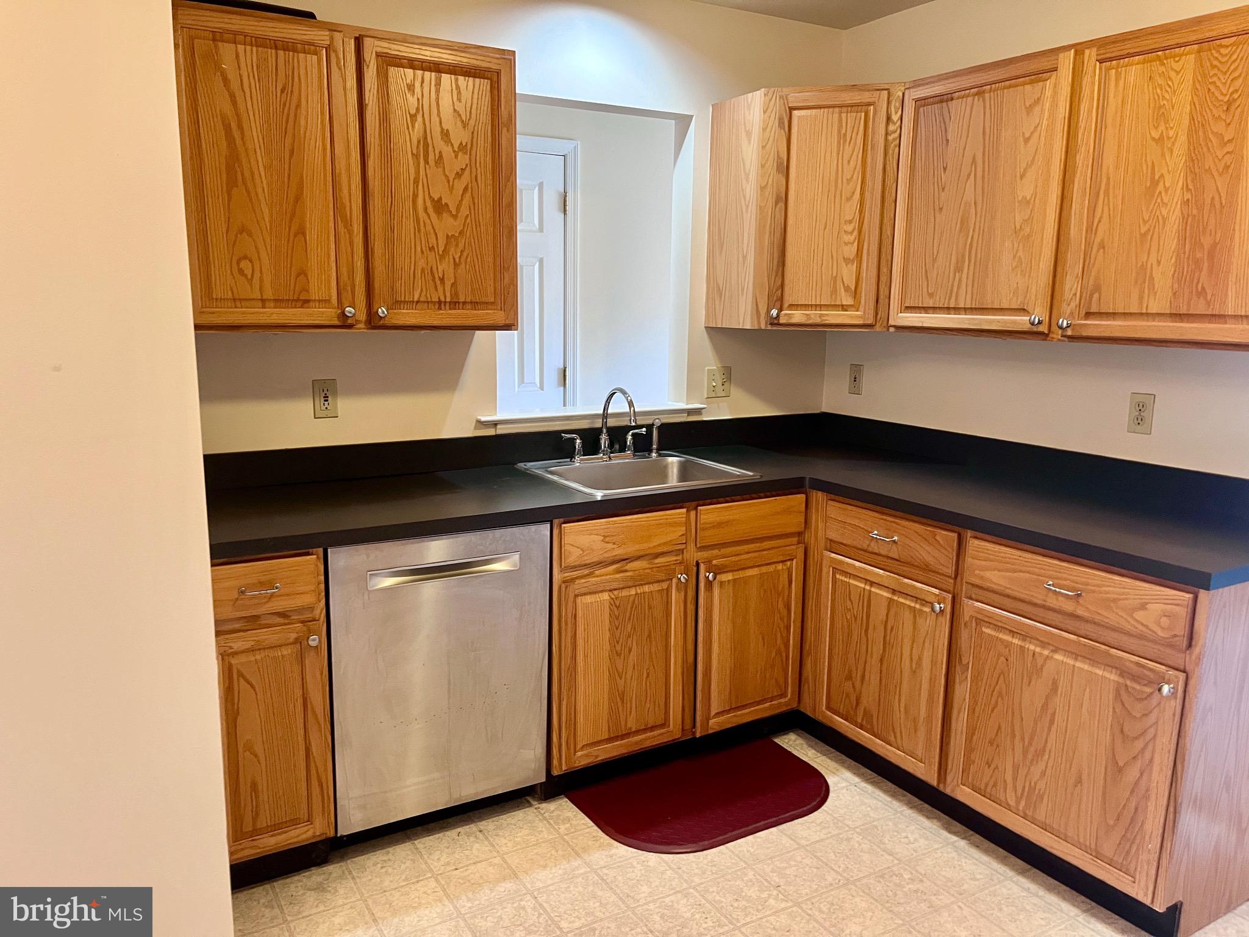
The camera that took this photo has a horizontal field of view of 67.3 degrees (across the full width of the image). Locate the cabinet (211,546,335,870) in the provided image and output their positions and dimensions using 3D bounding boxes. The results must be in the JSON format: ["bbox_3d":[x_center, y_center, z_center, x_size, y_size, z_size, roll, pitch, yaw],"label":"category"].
[{"bbox_3d":[-1.007,0.521,2.476,0.304,0.759,0.632,-5,12,-30],"label":"cabinet"}]

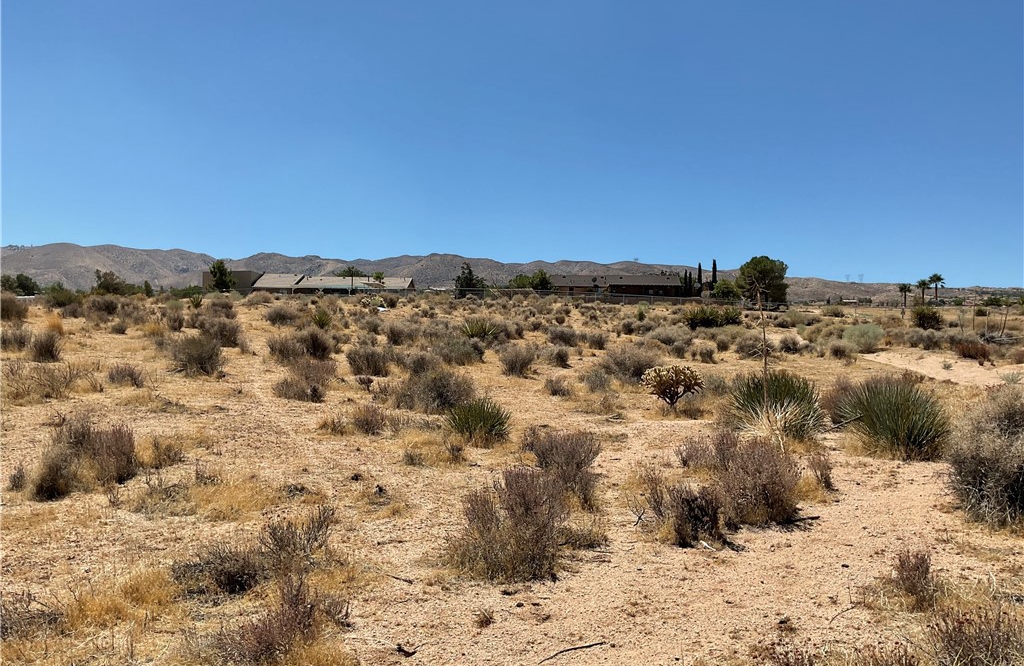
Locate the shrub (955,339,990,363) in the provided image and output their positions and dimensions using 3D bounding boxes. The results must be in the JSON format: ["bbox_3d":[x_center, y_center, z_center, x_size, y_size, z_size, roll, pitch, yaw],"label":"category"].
[{"bbox_3d":[10.934,0.429,20.383,0.853,0.550,0.768,2,3,28],"label":"shrub"}]

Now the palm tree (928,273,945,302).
[{"bbox_3d":[84.118,-9.039,170.328,3.171,5.551,3.171,1,3,26],"label":"palm tree"}]

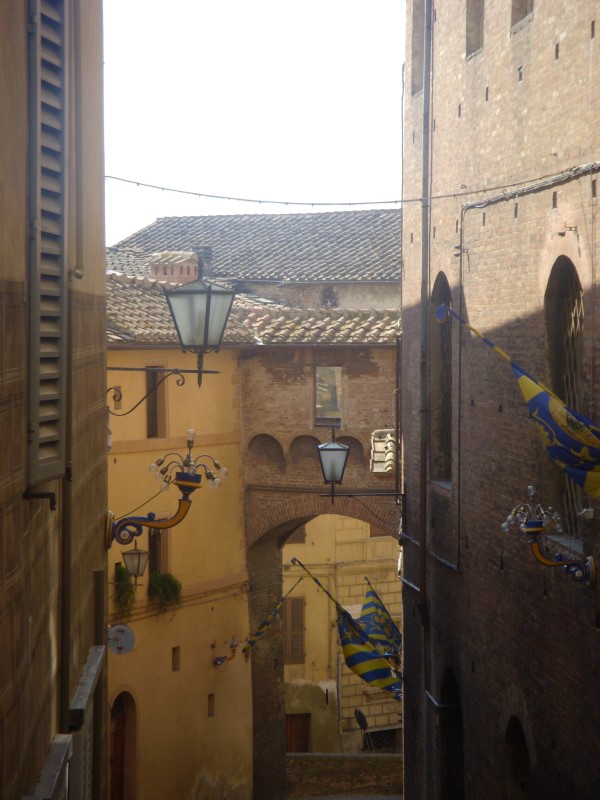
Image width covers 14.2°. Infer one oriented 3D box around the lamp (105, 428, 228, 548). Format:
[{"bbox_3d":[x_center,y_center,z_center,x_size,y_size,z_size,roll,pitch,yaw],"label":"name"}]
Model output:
[{"bbox_3d":[-0.902,0.607,16.300,0.840,0.810,0.530,0,2,-5],"label":"lamp"}]

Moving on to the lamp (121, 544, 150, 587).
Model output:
[{"bbox_3d":[-3.553,3.602,52.000,0.450,0.950,0.450,1,2,29],"label":"lamp"}]

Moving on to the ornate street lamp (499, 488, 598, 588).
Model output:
[{"bbox_3d":[2.113,1.159,20.400,0.810,0.860,0.530,0,2,-4],"label":"ornate street lamp"}]

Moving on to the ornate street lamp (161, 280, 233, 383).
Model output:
[{"bbox_3d":[-0.849,-0.577,20.400,0.450,0.940,0.450,1,2,29],"label":"ornate street lamp"}]

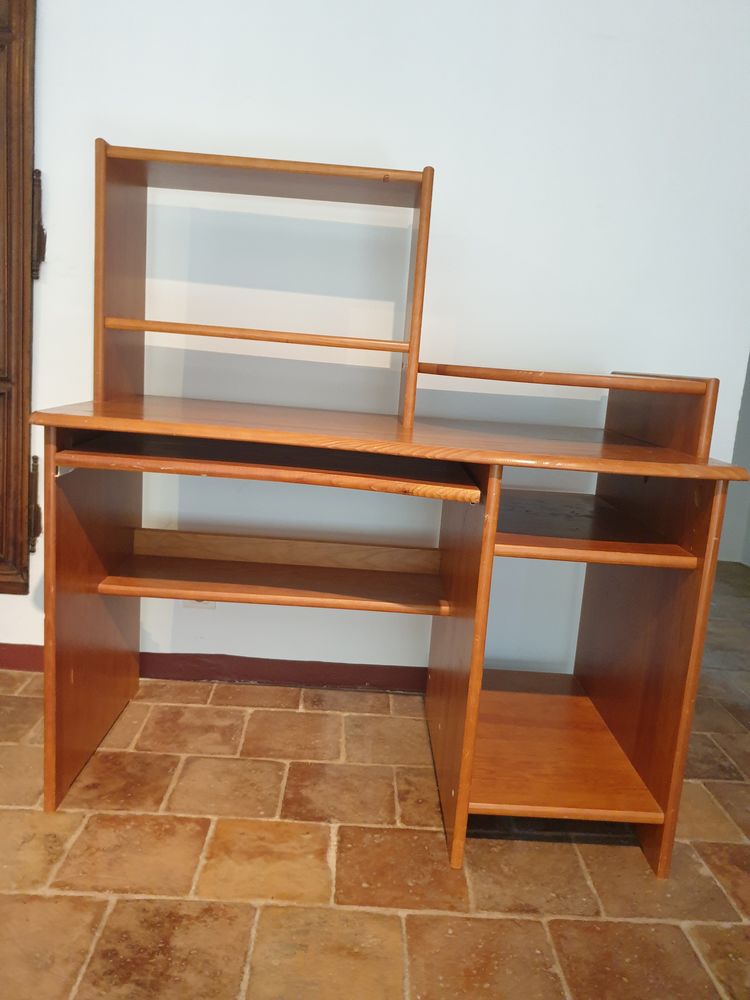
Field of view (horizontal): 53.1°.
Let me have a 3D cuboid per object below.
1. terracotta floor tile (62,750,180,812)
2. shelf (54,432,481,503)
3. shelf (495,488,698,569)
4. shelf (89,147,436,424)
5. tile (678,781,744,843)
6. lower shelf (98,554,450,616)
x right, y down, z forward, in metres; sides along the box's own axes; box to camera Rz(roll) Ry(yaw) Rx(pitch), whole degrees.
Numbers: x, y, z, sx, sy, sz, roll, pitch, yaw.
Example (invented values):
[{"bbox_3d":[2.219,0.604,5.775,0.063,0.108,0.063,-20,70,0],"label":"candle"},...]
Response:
[{"bbox_3d":[-0.528,0.582,1.537,0.223,0.020,0.208,4,10,-2],"label":"terracotta floor tile"},{"bbox_3d":[-0.184,-0.072,1.417,0.704,0.021,0.436,4,10,-1],"label":"shelf"},{"bbox_3d":[0.365,0.043,1.538,0.343,0.018,0.578,4,10,-2],"label":"shelf"},{"bbox_3d":[-0.226,-0.440,1.602,0.644,0.494,0.267,4,10,-1],"label":"shelf"},{"bbox_3d":[0.611,0.649,1.556,0.217,0.020,0.214,4,10,-1],"label":"tile"},{"bbox_3d":[-0.207,0.187,1.667,0.724,0.020,0.247,4,10,-1],"label":"lower shelf"}]

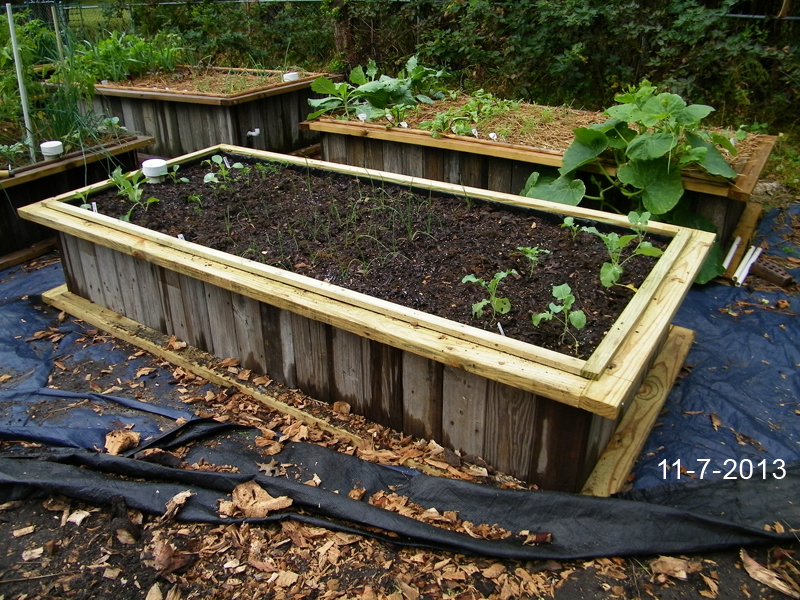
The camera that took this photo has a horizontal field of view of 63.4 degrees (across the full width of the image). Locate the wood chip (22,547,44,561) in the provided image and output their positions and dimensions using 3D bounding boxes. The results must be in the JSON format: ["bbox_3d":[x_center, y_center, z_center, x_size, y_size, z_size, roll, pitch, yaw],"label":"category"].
[{"bbox_3d":[-0.999,0.691,1.764,0.048,0.009,0.026,-17,33,-26],"label":"wood chip"}]

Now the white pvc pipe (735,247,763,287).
[{"bbox_3d":[1.725,-0.177,3.210,0.070,0.035,0.473,19,34,32],"label":"white pvc pipe"}]

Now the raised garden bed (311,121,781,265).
[{"bbox_3d":[0.776,-0.862,4.023,2.599,0.465,1.192,16,33,29],"label":"raised garden bed"}]

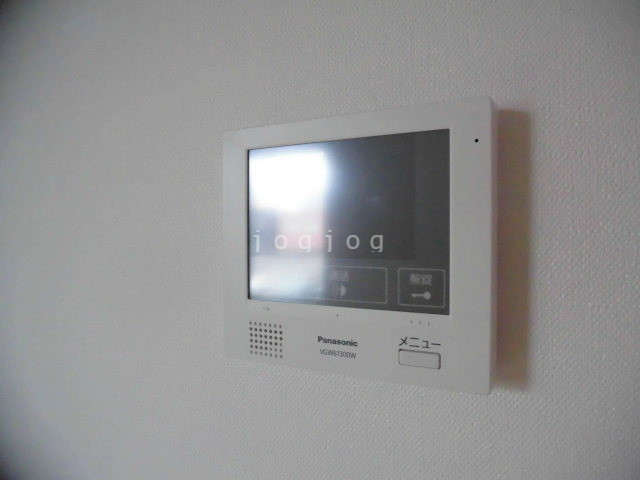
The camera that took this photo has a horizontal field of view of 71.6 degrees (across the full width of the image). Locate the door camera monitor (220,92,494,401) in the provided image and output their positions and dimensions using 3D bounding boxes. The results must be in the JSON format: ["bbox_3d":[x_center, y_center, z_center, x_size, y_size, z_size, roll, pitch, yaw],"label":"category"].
[{"bbox_3d":[0.016,0.003,0.276,0.170,0.153,0.025,0,1,26],"label":"door camera monitor"}]

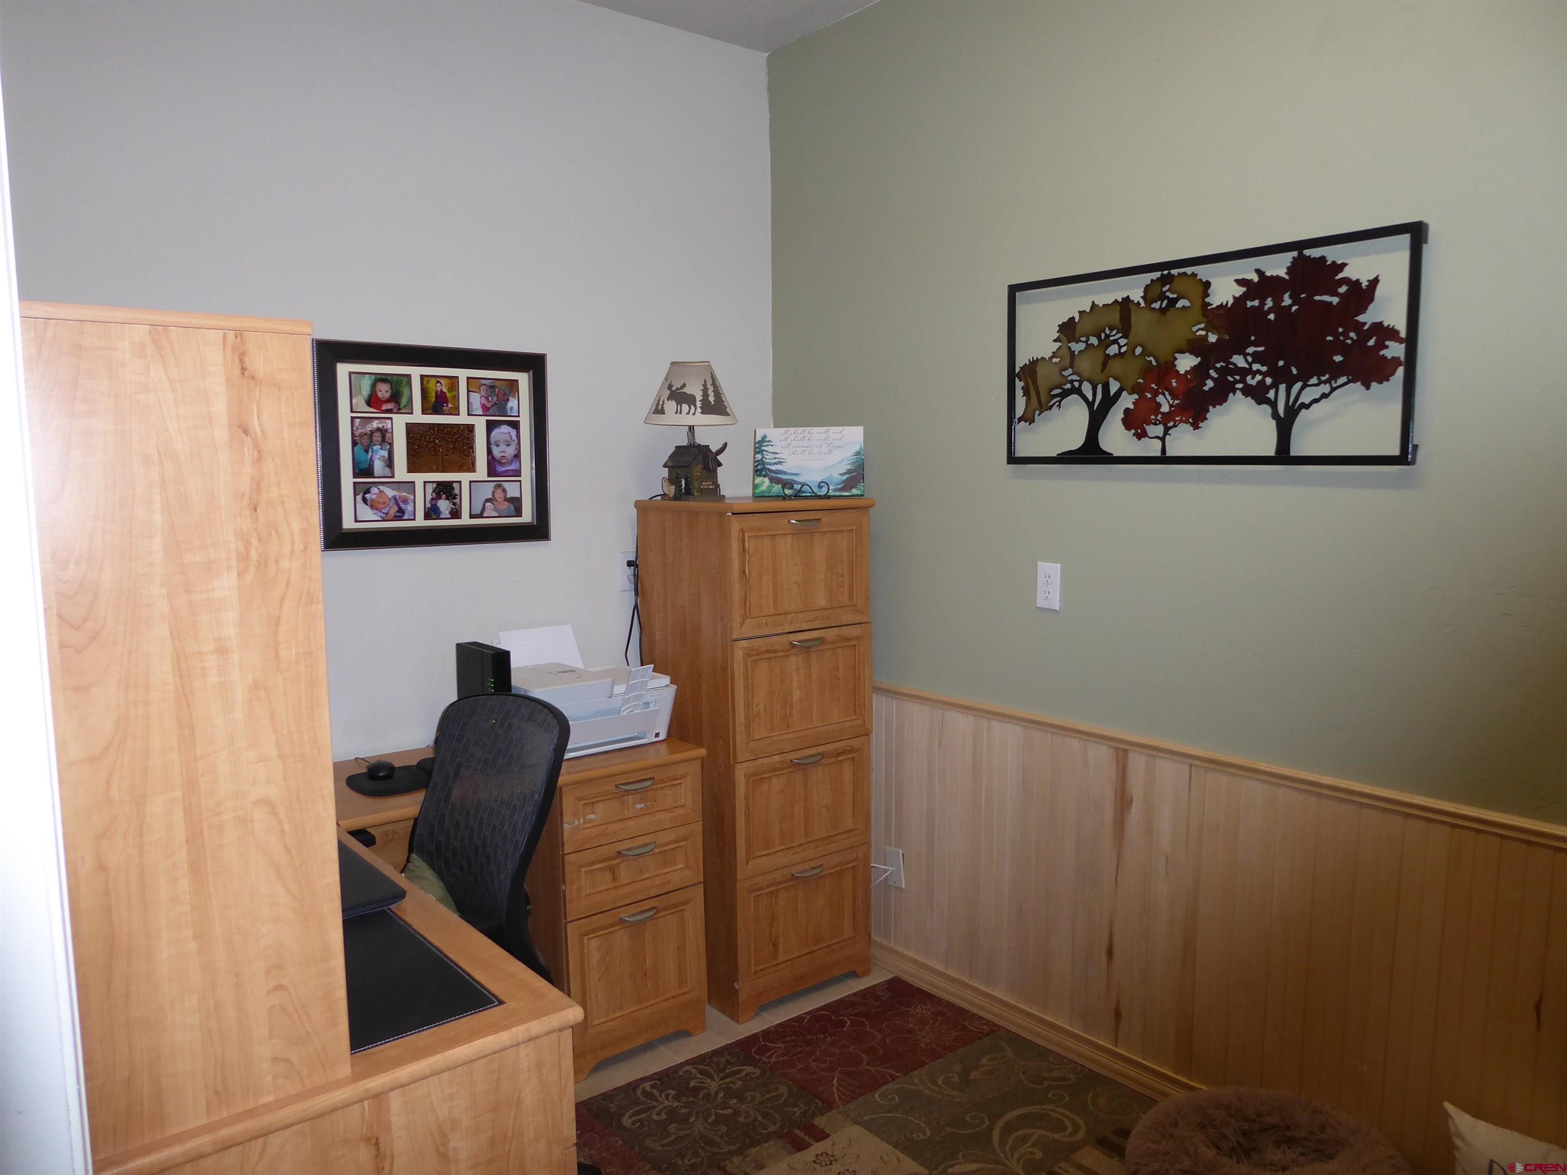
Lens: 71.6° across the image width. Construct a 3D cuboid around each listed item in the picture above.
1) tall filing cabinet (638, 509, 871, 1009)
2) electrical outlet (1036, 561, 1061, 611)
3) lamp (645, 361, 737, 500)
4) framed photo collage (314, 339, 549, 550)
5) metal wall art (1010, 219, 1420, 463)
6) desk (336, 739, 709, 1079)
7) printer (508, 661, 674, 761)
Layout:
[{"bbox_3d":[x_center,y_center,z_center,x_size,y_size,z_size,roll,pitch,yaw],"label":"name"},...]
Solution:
[{"bbox_3d":[-0.082,0.446,3.146,0.484,1.390,0.473,-6,8,-39],"label":"tall filing cabinet"},{"bbox_3d":[0.658,-0.003,2.696,0.008,0.114,0.070,-6,8,-39],"label":"electrical outlet"},{"bbox_3d":[-0.286,-0.429,3.029,0.264,0.382,0.264,-1,6,0],"label":"lamp"},{"bbox_3d":[-0.881,-0.364,2.793,0.602,0.504,0.025,-6,8,-39],"label":"framed photo collage"},{"bbox_3d":[0.870,-0.486,2.361,0.032,0.443,0.946,-6,8,-39],"label":"metal wall art"},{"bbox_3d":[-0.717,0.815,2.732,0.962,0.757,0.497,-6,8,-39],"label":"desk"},{"bbox_3d":[-0.543,0.314,2.922,0.425,0.195,0.310,-6,8,-39],"label":"printer"}]

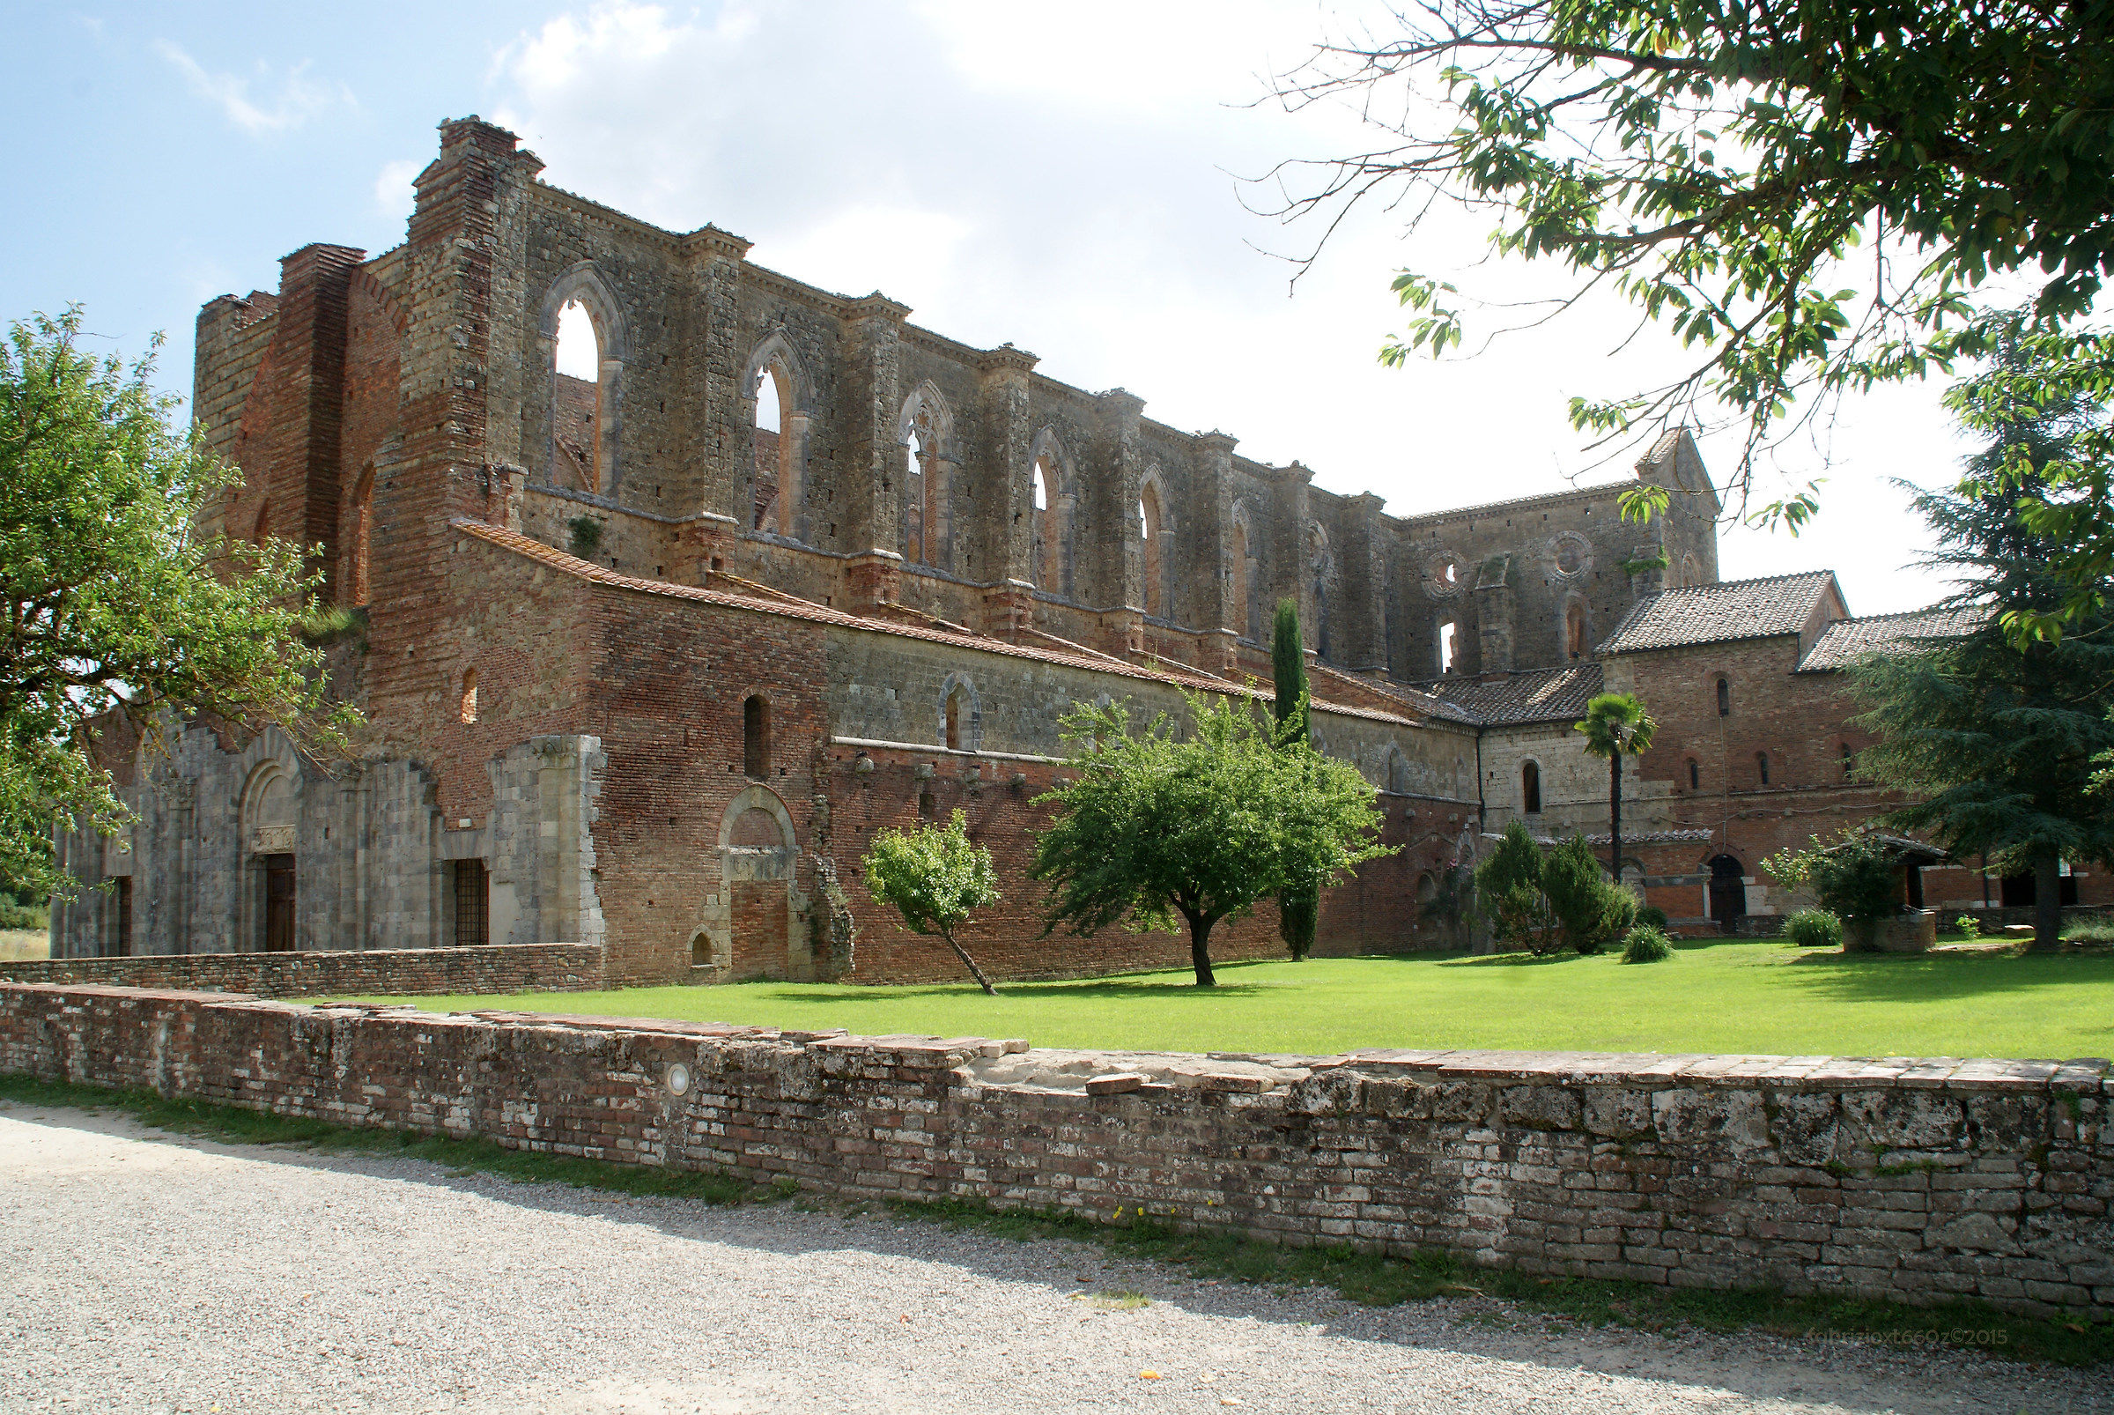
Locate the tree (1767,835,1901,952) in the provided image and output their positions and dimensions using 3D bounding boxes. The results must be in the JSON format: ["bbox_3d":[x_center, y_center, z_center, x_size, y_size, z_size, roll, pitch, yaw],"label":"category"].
[{"bbox_3d":[19.123,4.550,39.063,3.005,2.925,2.600,-4,-8,26],"label":"tree"}]

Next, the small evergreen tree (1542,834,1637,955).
[{"bbox_3d":[14.768,5.195,44.010,2.656,3.341,2.443,0,-7,0],"label":"small evergreen tree"}]

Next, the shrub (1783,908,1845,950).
[{"bbox_3d":[19.333,5.648,40.526,1.417,1.096,1.500,-4,-8,25],"label":"shrub"}]

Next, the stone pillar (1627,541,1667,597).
[{"bbox_3d":[22.218,-4.086,59.606,1.296,4.320,0.918,-6,-9,39],"label":"stone pillar"}]

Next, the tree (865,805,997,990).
[{"bbox_3d":[-2.274,3.499,28.755,2.426,3.350,2.400,0,-7,-5],"label":"tree"}]

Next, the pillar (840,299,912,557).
[{"bbox_3d":[-4.821,-7.365,41.587,1.188,6.750,1.269,-6,-9,39],"label":"pillar"}]

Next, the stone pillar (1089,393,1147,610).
[{"bbox_3d":[1.974,-6.393,49.925,1.188,6.750,1.269,-6,-9,39],"label":"stone pillar"}]

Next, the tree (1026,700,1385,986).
[{"bbox_3d":[3.023,2.583,31.237,6.943,5.815,6.800,-1,-7,5],"label":"tree"}]

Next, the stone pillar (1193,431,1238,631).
[{"bbox_3d":[5.088,-5.498,50.882,1.200,6.423,1.000,-6,-9,39],"label":"stone pillar"}]

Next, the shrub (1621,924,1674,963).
[{"bbox_3d":[14.362,5.762,38.610,1.286,0.924,1.247,0,-7,0],"label":"shrub"}]

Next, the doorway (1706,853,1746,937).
[{"bbox_3d":[20.603,5.762,48.728,1.144,2.486,0.300,-6,-9,39],"label":"doorway"}]

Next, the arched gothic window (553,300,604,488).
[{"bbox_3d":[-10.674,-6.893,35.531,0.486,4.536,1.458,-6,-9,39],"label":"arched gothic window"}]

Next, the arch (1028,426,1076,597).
[{"bbox_3d":[-0.390,-5.984,48.670,0.763,5.395,2.098,-6,-9,39],"label":"arch"}]

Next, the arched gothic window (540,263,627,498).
[{"bbox_3d":[-10.857,-7.448,35.911,0.763,5.423,2.235,-6,-9,39],"label":"arched gothic window"}]

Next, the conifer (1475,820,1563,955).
[{"bbox_3d":[12.922,5.037,44.433,2.349,3.789,2.300,-3,-7,16],"label":"conifer"}]

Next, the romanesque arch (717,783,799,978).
[{"bbox_3d":[-5.600,3.239,29.501,0.400,3.652,1.929,-6,-9,39],"label":"romanesque arch"}]

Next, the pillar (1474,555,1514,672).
[{"bbox_3d":[17.558,-3.722,63.361,1.296,4.698,0.918,-6,-9,39],"label":"pillar"}]

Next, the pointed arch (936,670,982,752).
[{"bbox_3d":[-2.348,0.102,35.901,0.545,1.782,1.452,-6,-9,39],"label":"pointed arch"}]

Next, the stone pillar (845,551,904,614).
[{"bbox_3d":[-4.765,-3.263,41.625,0.981,1.537,1.155,-6,-9,39],"label":"stone pillar"}]

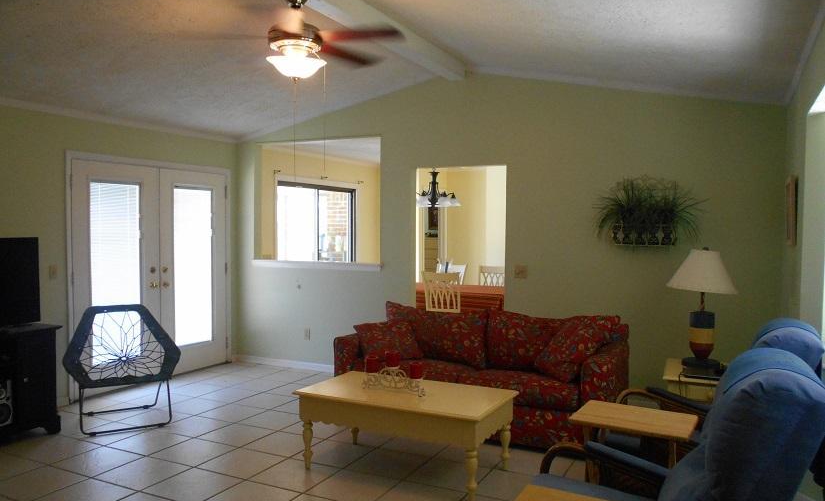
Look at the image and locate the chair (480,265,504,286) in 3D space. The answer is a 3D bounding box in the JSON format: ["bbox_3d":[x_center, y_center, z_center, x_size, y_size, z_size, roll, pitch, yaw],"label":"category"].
[{"bbox_3d":[0.987,0.706,7.826,0.460,0.980,0.540,1,3,26],"label":"chair"}]

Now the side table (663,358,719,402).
[{"bbox_3d":[1.974,1.083,4.188,0.500,0.530,0.620,1,3,26],"label":"side table"}]

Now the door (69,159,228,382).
[{"bbox_3d":[-2.420,0.234,5.950,0.060,2.040,1.760,1,3,26],"label":"door"}]

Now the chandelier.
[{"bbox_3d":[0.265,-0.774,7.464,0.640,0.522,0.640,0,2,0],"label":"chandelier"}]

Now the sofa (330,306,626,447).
[{"bbox_3d":[0.506,0.888,4.750,2.100,0.860,0.880,1,3,26],"label":"sofa"}]

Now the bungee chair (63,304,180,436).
[{"bbox_3d":[-2.208,0.879,4.750,0.810,0.850,0.720,-1,3,-25],"label":"bungee chair"}]

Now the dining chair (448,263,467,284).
[{"bbox_3d":[0.383,0.680,8.394,0.460,0.980,0.540,2,3,41],"label":"dining chair"}]

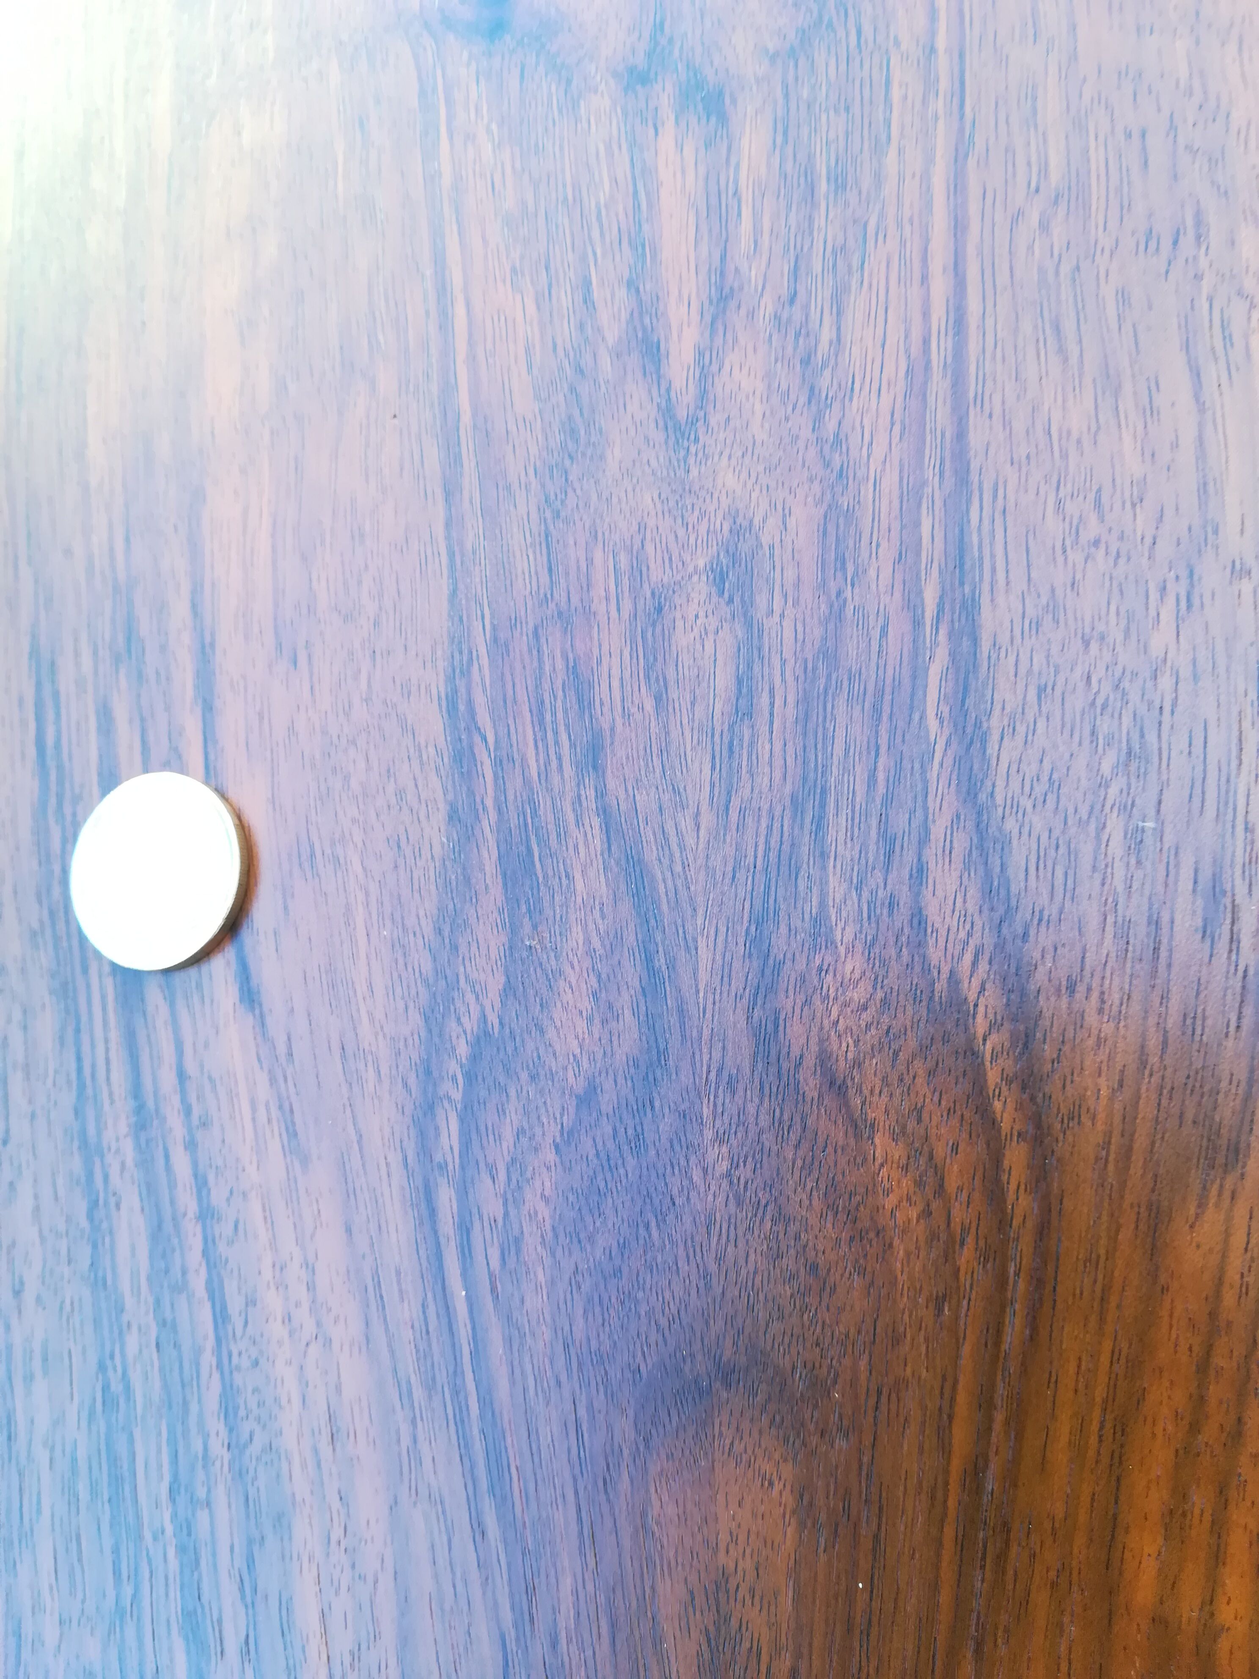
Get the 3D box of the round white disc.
[{"bbox_3d":[-0.056,0.004,0.150,0.023,0.002,0.023,0,82,18],"label":"round white disc"}]

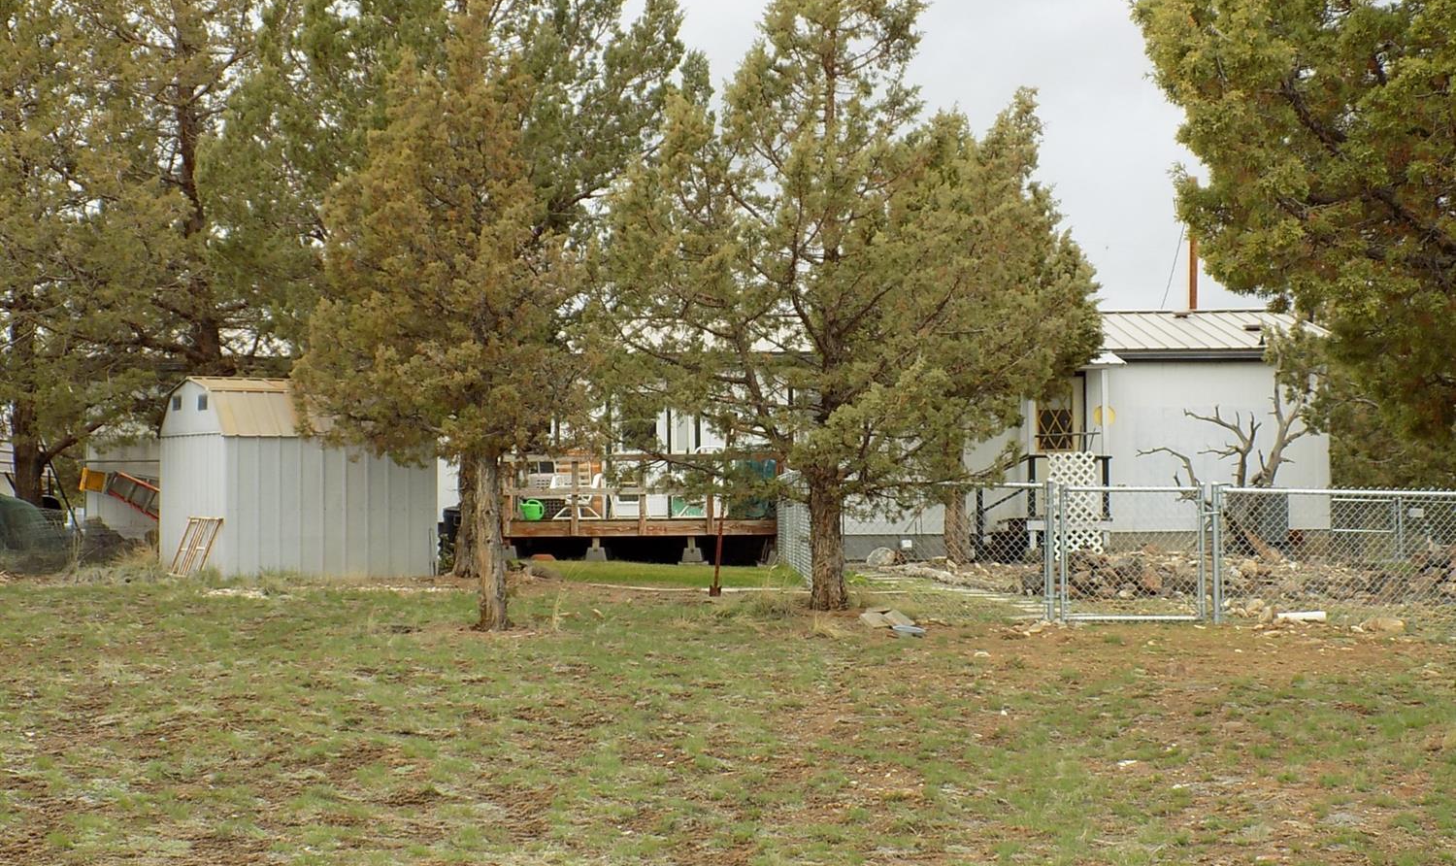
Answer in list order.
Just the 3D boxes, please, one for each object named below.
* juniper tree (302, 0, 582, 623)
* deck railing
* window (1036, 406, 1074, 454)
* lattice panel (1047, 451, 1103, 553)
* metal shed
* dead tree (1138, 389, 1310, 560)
[{"bbox_3d":[-2.198,-0.864,16.600,2.200,4.720,2.200,0,-1,0],"label":"juniper tree"},{"bbox_3d":[-1.166,0.837,29.500,3.780,1.120,0.140,0,-1,0],"label":"deck railing"},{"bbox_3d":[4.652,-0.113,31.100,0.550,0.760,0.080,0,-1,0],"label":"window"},{"bbox_3d":[4.609,0.943,29.000,0.630,1.400,0.040,-4,-4,0],"label":"lattice panel"},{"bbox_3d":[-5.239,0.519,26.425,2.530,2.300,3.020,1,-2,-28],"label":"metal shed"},{"bbox_3d":[6.222,0.513,27.400,2.170,2.150,1.600,0,-1,0],"label":"dead tree"}]

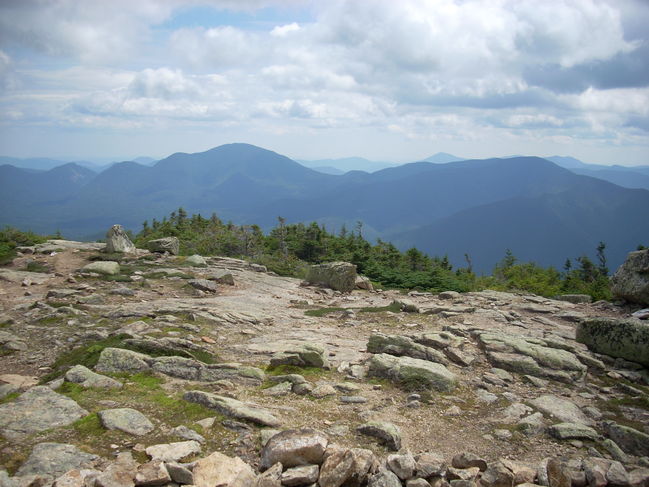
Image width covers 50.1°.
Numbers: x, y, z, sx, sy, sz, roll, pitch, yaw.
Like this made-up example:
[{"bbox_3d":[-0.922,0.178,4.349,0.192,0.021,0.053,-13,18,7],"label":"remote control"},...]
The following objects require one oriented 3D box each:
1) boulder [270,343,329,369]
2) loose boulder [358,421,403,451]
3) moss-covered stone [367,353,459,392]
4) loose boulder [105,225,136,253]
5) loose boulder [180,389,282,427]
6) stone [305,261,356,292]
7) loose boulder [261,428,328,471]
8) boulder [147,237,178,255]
[{"bbox_3d":[-0.244,1.100,6.832,0.557,0.189,0.446,1,8,10],"label":"boulder"},{"bbox_3d":[0.373,1.301,4.707,0.306,0.160,0.214,3,8,20],"label":"loose boulder"},{"bbox_3d":[0.772,1.147,6.203,0.803,0.264,0.442,4,9,28],"label":"moss-covered stone"},{"bbox_3d":[-4.607,-0.114,15.677,0.675,0.624,0.506,0,8,0],"label":"loose boulder"},{"bbox_3d":[-0.708,1.234,5.211,0.834,0.157,0.275,4,9,28],"label":"loose boulder"},{"bbox_3d":[0.100,0.561,11.861,0.889,0.510,0.578,4,9,28],"label":"stone"},{"bbox_3d":[-0.182,1.248,4.215,0.407,0.196,0.285,-2,8,-12],"label":"loose boulder"},{"bbox_3d":[-3.600,0.043,15.428,0.666,0.380,0.533,2,8,15],"label":"boulder"}]

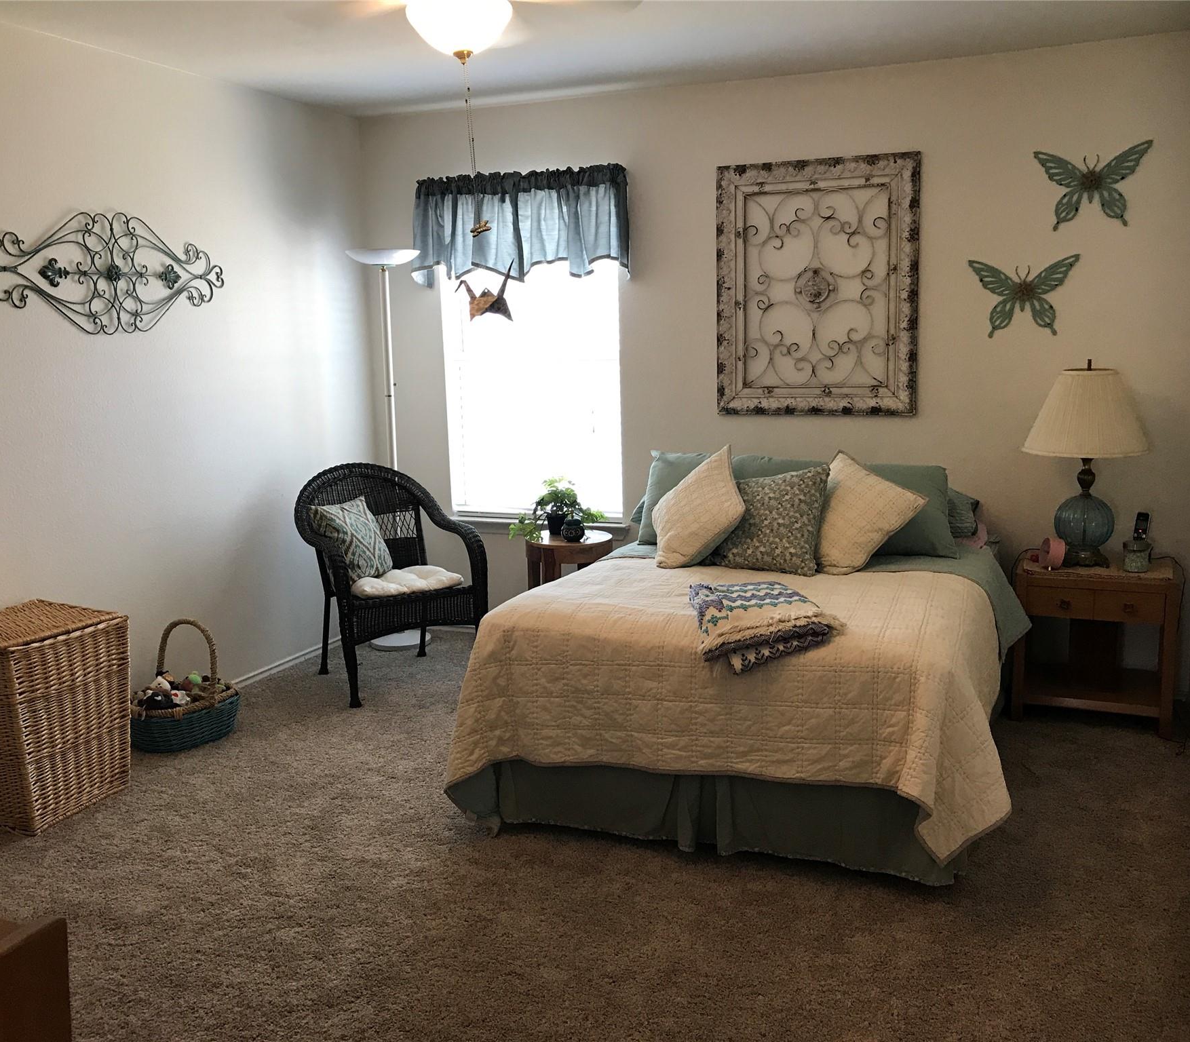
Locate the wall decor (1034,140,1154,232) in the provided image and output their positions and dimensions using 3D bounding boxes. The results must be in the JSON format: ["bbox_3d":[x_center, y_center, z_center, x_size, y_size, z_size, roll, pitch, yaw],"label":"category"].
[{"bbox_3d":[1.790,-1.207,4.062,0.390,0.295,0.035,3,11,24],"label":"wall decor"}]

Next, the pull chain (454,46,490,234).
[{"bbox_3d":[-0.309,-0.939,2.812,0.076,0.456,0.051,3,11,24],"label":"pull chain"}]

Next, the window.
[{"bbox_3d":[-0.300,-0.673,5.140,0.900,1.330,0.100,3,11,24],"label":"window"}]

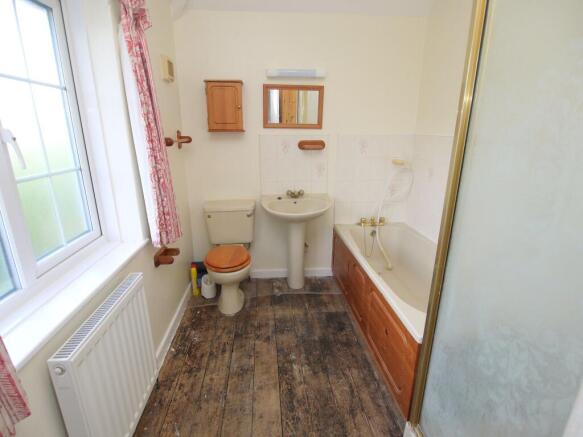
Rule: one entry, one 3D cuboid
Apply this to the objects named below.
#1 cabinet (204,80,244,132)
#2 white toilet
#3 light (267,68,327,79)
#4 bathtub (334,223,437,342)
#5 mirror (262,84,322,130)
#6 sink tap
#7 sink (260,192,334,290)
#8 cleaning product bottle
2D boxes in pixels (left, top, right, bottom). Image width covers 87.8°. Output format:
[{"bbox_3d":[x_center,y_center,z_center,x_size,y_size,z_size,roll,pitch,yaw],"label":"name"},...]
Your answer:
[{"bbox_3d":[-0.530,-0.901,2.458,0.297,0.382,0.130,-1,16,-5],"label":"cabinet"},{"bbox_3d":[-0.500,0.304,2.515,0.425,0.793,0.685,-1,16,-5],"label":"white toilet"},{"bbox_3d":[0.039,-1.170,2.462,0.478,0.070,0.080,-1,16,-5],"label":"light"},{"bbox_3d":[0.836,0.538,2.201,0.710,0.533,1.675,-1,16,-5],"label":"bathtub"},{"bbox_3d":[0.021,-0.935,2.559,0.502,0.350,0.022,-1,16,-5],"label":"mirror"},{"bbox_3d":[0.033,-0.214,2.639,0.150,0.085,0.120,-1,16,-5],"label":"sink tap"},{"bbox_3d":[0.043,0.249,2.643,0.582,0.833,0.518,-1,16,-5],"label":"sink"},{"bbox_3d":[-0.829,0.525,2.620,0.065,0.305,0.065,-1,16,-5],"label":"cleaning product bottle"}]

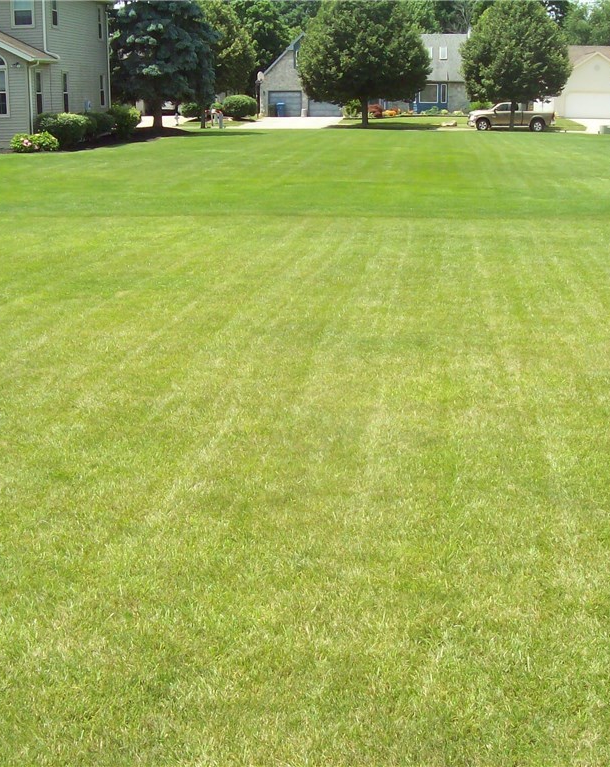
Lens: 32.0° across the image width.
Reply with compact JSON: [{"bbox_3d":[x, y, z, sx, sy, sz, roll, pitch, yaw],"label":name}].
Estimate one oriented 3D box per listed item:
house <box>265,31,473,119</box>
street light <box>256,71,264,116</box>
[{"bbox_3d":[5.797,-26.833,93.000,18.146,6.680,10.500,2,15,6],"label":"house"},{"bbox_3d":[-3.716,-23.694,87.000,0.700,3.608,0.700,0,15,0],"label":"street light"}]

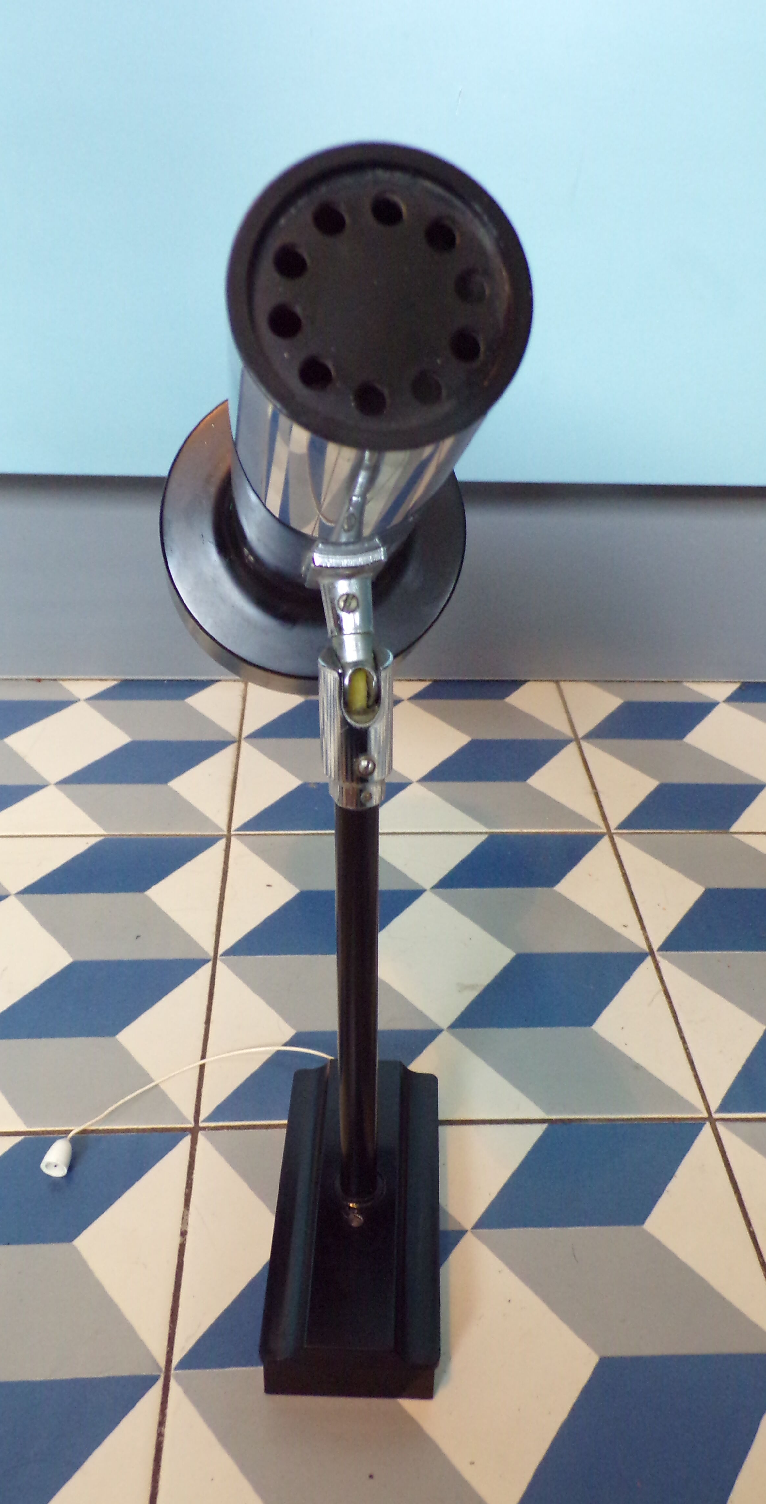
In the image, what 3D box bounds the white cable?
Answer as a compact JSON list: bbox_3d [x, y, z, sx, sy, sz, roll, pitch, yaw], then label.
[{"bbox_3d":[-0.074,0.132,0.466,0.118,0.018,0.034,-13,33,-23],"label":"white cable"}]

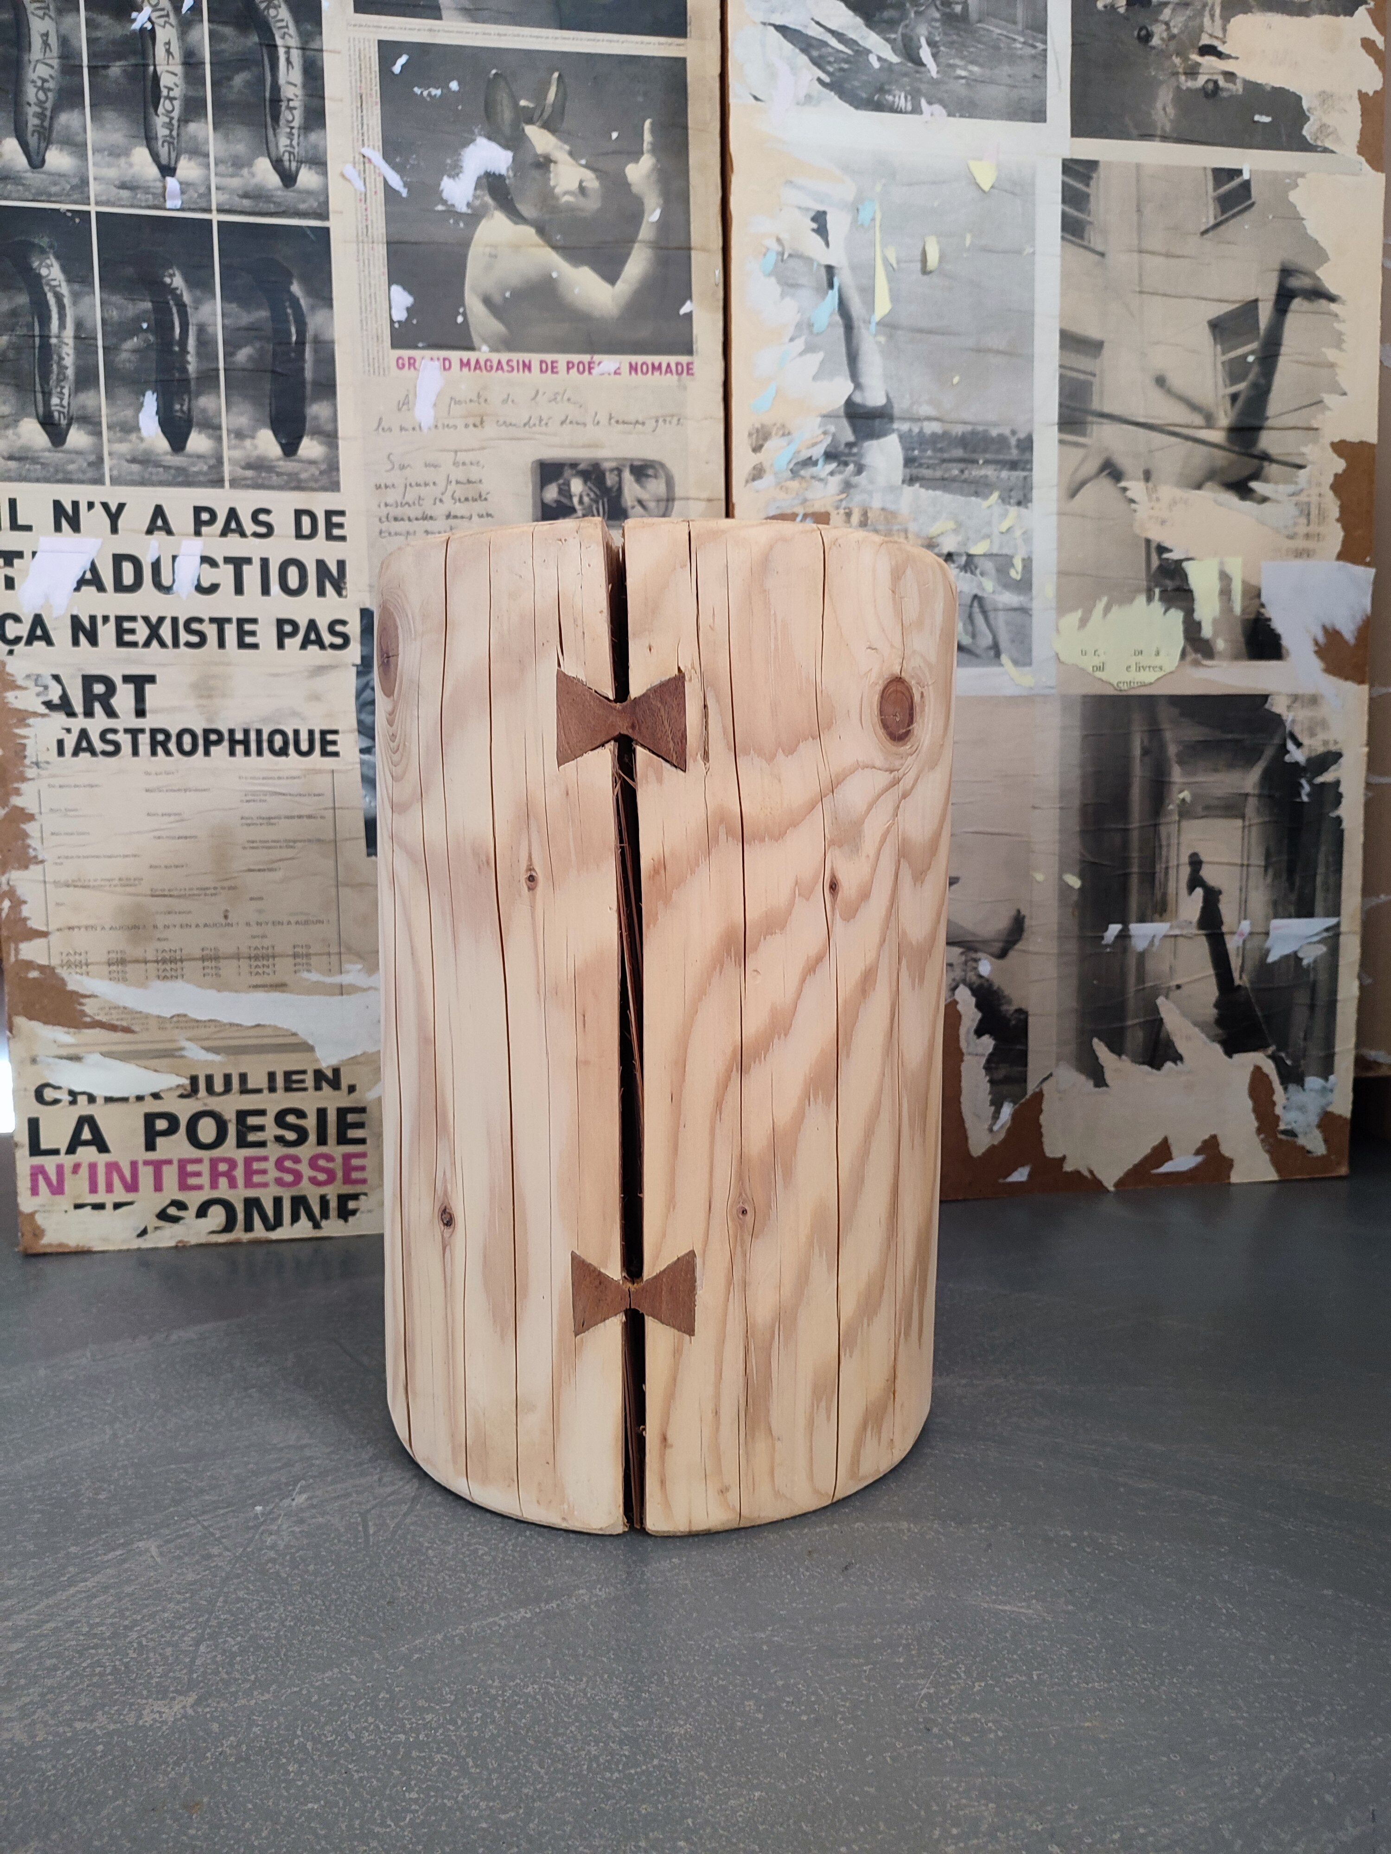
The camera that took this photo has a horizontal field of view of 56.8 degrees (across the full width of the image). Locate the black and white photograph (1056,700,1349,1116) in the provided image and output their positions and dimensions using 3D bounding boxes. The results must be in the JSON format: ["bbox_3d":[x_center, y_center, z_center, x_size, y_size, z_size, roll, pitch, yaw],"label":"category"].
[{"bbox_3d":[0.427,-0.014,1.081,0.260,0.358,0.010,-1,5,-10],"label":"black and white photograph"}]

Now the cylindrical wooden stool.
[{"bbox_3d":[-0.017,0.038,0.696,0.299,0.450,0.299,0,6,0],"label":"cylindrical wooden stool"}]

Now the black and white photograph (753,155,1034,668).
[{"bbox_3d":[0.154,-0.398,1.001,0.232,0.386,0.010,-1,5,-10],"label":"black and white photograph"}]

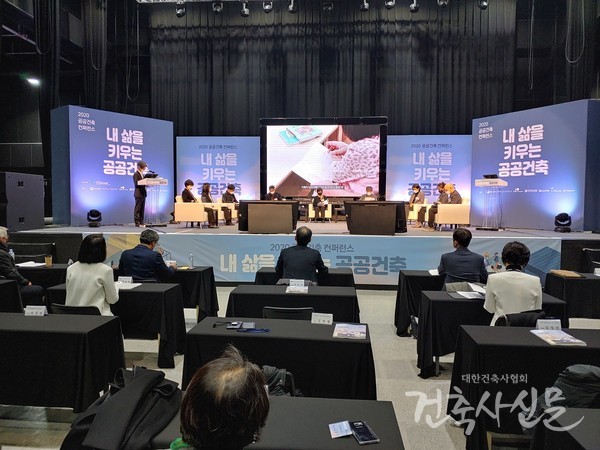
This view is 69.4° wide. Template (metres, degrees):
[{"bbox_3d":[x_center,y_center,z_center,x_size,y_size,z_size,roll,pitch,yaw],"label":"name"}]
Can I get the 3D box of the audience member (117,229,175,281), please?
[{"bbox_3d":[-1.903,0.706,5.554,0.600,1.300,0.750,1,3,10],"label":"audience member"}]

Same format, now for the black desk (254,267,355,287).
[{"bbox_3d":[0.066,0.969,5.625,1.250,0.740,0.470,1,3,5],"label":"black desk"}]

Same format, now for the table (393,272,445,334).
[{"bbox_3d":[1.942,1.007,5.542,1.290,0.755,0.460,1,3,4],"label":"table"}]

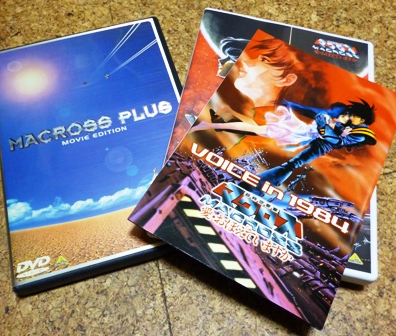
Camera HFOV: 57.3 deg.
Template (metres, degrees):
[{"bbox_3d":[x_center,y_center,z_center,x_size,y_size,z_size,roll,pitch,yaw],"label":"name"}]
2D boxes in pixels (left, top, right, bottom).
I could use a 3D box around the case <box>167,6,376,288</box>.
[{"bbox_3d":[0.055,-0.028,0.258,0.136,0.015,0.190,12,65,1],"label":"case"}]

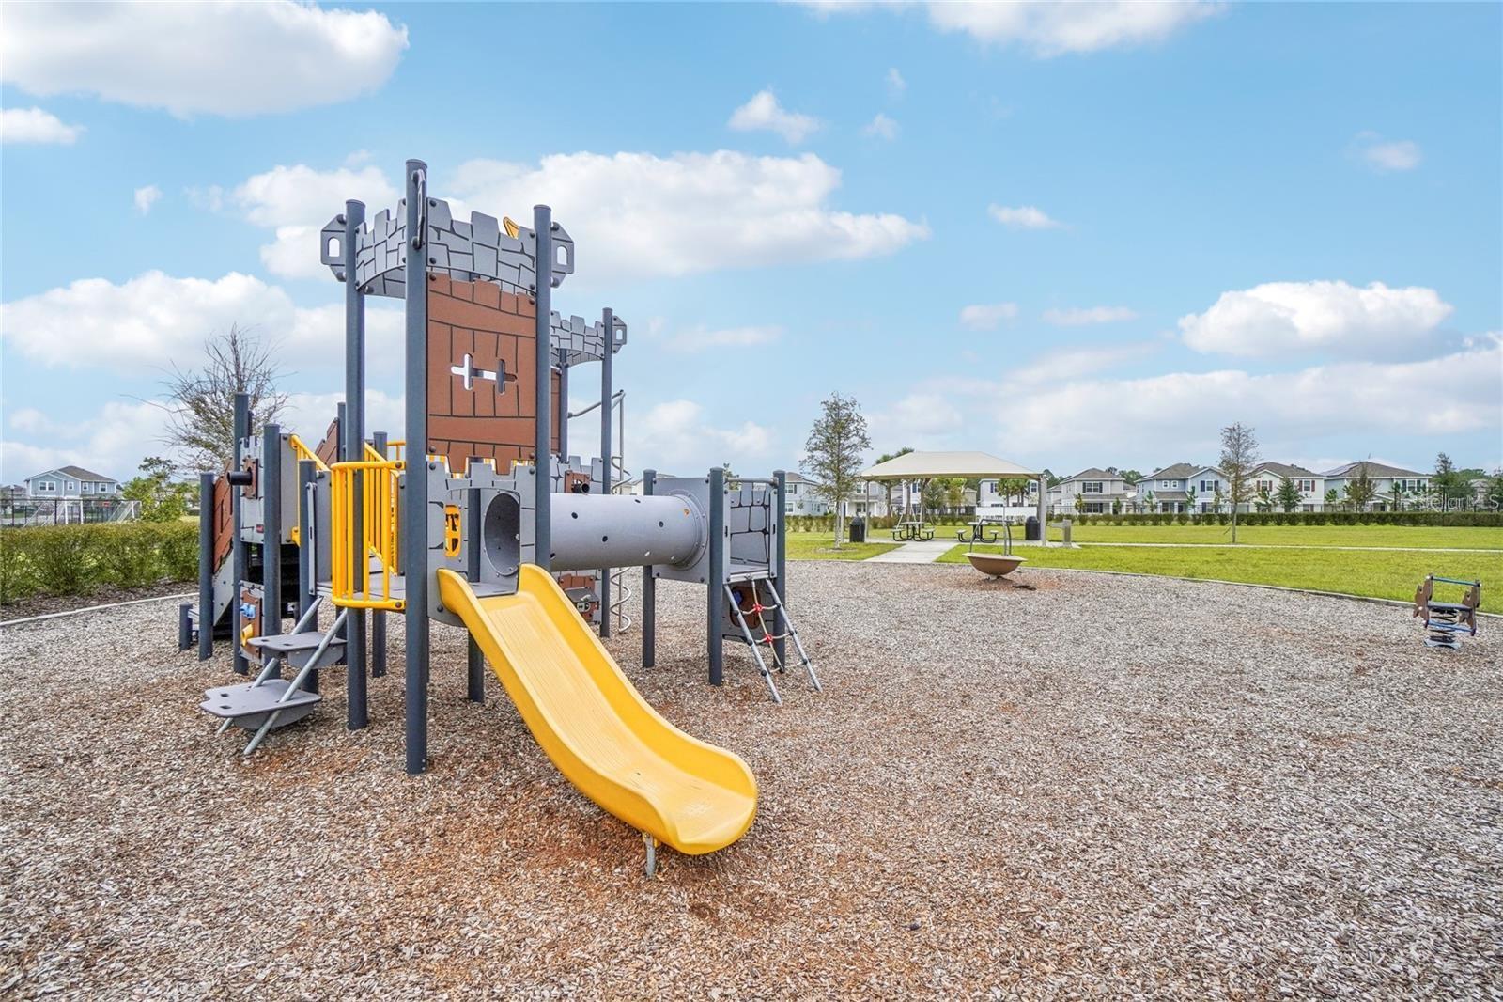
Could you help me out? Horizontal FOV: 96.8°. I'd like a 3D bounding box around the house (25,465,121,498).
[{"bbox_3d":[-120.000,-1.980,118.000,13.000,8.200,11.600,0,0,43],"label":"house"}]

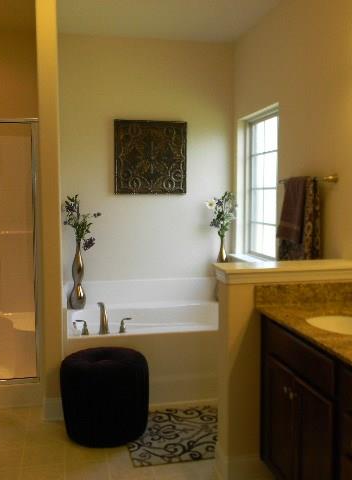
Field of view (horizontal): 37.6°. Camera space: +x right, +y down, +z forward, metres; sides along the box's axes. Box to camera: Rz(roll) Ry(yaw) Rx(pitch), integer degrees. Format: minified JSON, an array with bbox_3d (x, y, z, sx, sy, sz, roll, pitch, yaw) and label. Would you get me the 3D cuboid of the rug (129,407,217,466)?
[{"bbox_3d":[0.165,1.171,3.200,0.960,0.010,0.680,-1,5,-13],"label":"rug"}]

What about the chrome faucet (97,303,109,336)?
[{"bbox_3d":[-0.506,0.527,3.497,0.060,0.200,0.180,-1,5,-13],"label":"chrome faucet"}]

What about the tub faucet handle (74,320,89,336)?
[{"bbox_3d":[-0.621,0.583,3.421,0.083,0.102,0.050,-1,5,-14],"label":"tub faucet handle"}]

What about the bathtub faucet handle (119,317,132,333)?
[{"bbox_3d":[-0.345,0.571,3.530,0.095,0.110,0.055,-1,5,-12],"label":"bathtub faucet handle"}]

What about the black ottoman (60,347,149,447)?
[{"bbox_3d":[-0.431,0.944,3.158,0.520,0.470,0.520,-1,5,-13],"label":"black ottoman"}]

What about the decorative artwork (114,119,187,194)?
[{"bbox_3d":[-0.212,-0.693,4.372,0.615,0.605,0.040,-1,5,-13],"label":"decorative artwork"}]

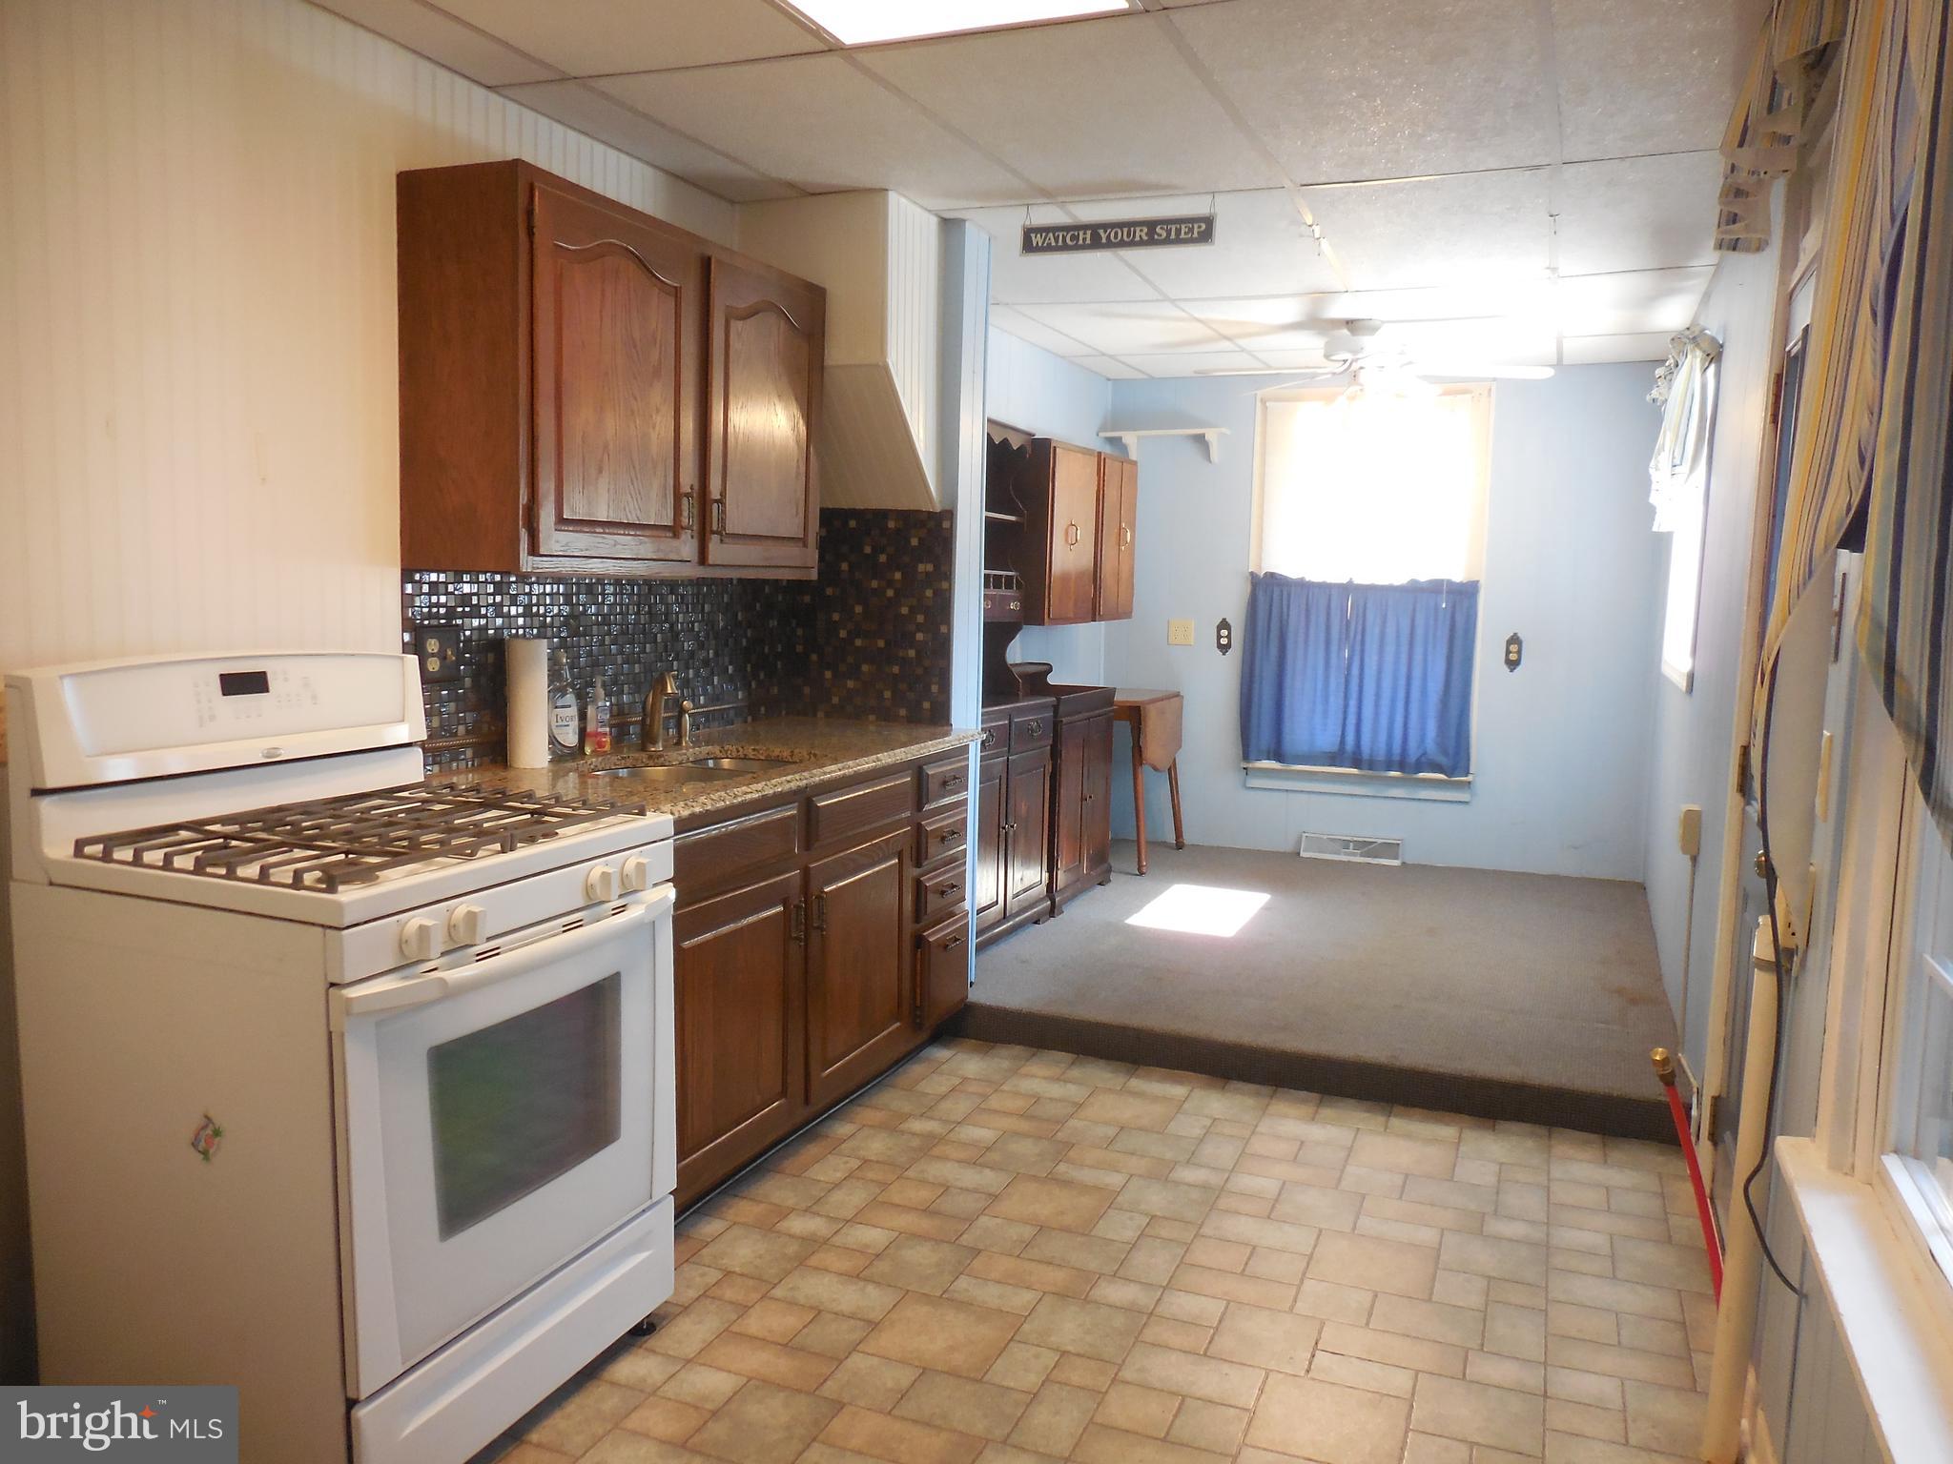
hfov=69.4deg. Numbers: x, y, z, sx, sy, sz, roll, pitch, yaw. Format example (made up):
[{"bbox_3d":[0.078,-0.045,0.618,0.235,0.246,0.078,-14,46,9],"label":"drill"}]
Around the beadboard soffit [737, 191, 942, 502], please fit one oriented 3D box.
[{"bbox_3d":[-0.388,-1.052,4.008,0.464,0.826,0.350,4,7,21],"label":"beadboard soffit"}]

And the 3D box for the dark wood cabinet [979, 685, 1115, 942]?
[{"bbox_3d":[0.072,0.285,5.217,0.435,0.812,1.620,3,6,22],"label":"dark wood cabinet"}]

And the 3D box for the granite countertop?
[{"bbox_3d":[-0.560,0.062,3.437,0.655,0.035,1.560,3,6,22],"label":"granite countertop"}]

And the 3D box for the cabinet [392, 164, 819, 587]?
[{"bbox_3d":[-0.764,-0.746,3.271,0.315,0.772,1.193,3,6,22],"label":"cabinet"}]

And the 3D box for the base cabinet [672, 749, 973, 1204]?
[{"bbox_3d":[-0.583,0.501,3.482,0.625,0.848,1.550,3,6,22],"label":"base cabinet"}]

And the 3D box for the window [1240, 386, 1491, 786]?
[{"bbox_3d":[1.736,-0.659,6.370,1.040,1.760,0.110,3,6,22],"label":"window"}]

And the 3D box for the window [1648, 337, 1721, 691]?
[{"bbox_3d":[2.459,-0.697,4.941,0.095,1.070,1.350,3,6,22],"label":"window"}]

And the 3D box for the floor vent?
[{"bbox_3d":[1.727,0.543,6.521,0.460,0.113,0.030,3,6,22],"label":"floor vent"}]

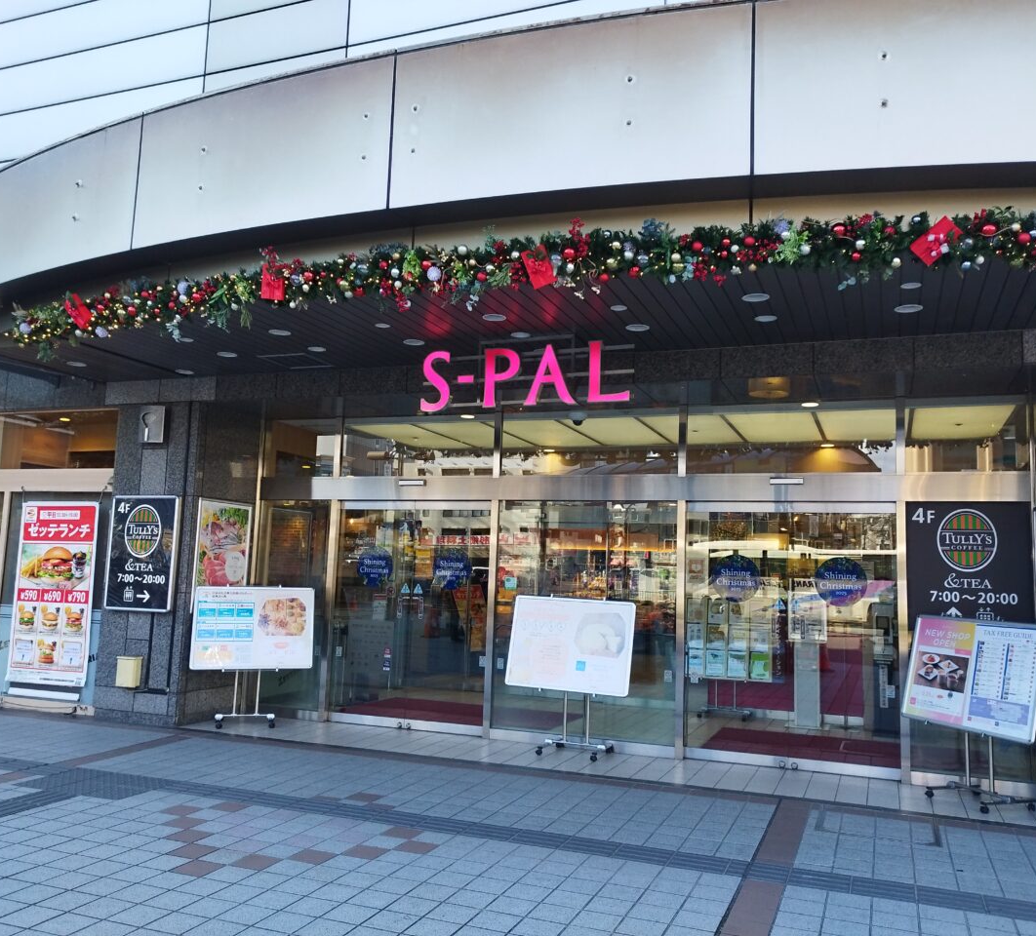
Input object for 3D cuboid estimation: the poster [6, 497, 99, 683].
[{"bbox_3d":[-4.445,1.189,9.305,0.980,1.715,0.030,-1,-8,22],"label":"poster"}]

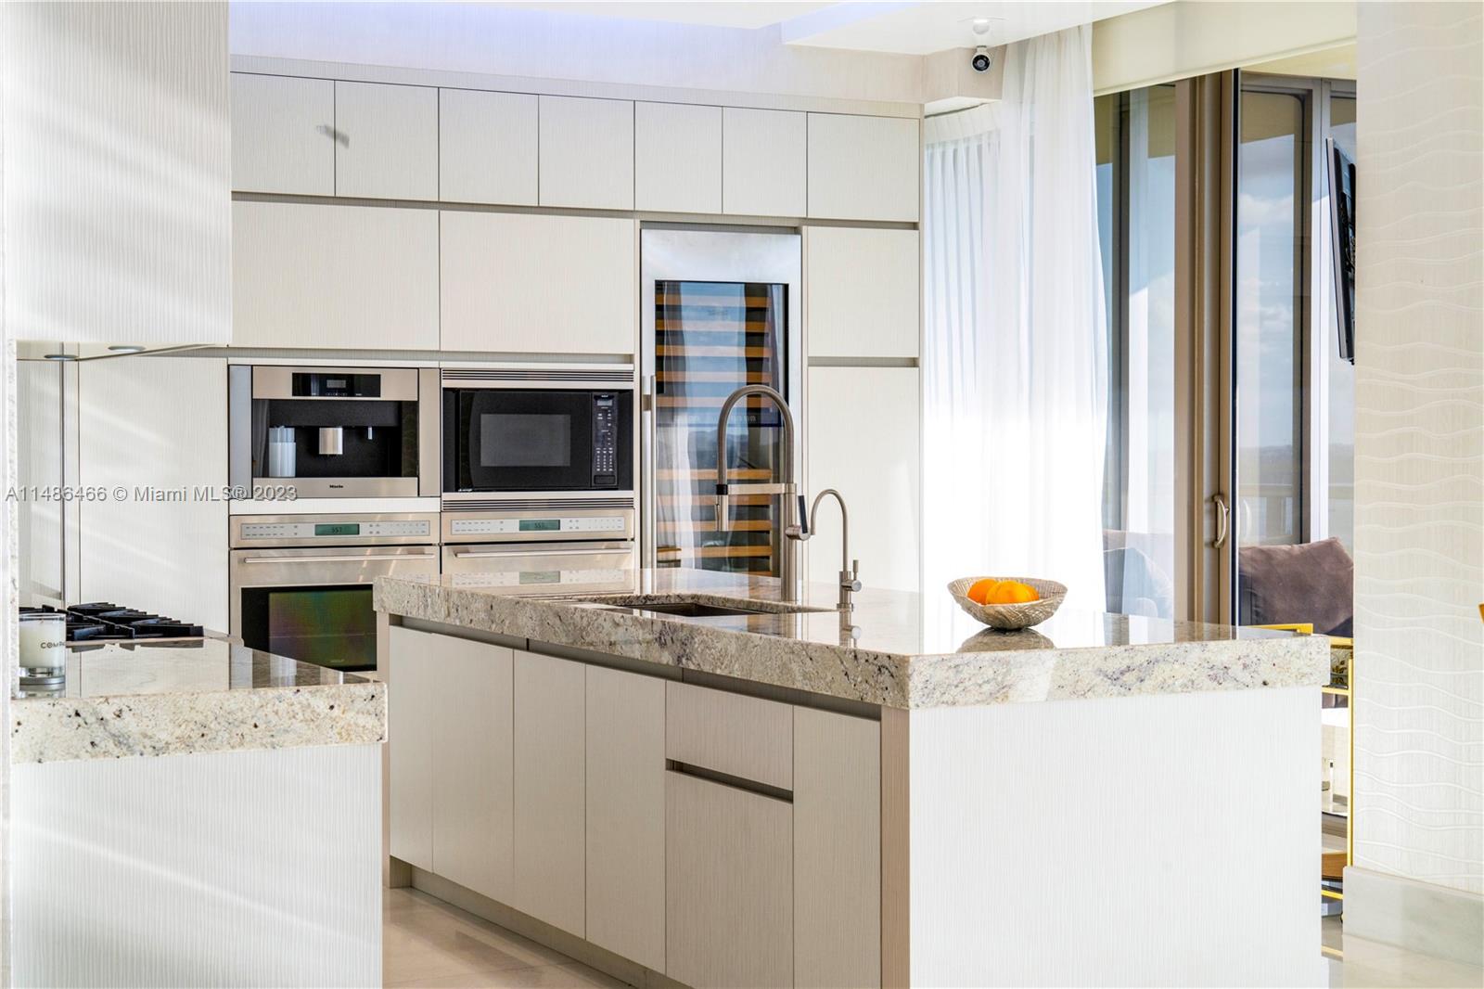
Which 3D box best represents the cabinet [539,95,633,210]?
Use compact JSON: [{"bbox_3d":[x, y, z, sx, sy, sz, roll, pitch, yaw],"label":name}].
[{"bbox_3d":[-0.701,-1.274,8.700,0.380,0.408,0.600,-1,2,-25],"label":"cabinet"}]

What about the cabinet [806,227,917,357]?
[{"bbox_3d":[0.374,-0.801,9.205,0.505,0.509,0.520,-1,1,-25],"label":"cabinet"}]

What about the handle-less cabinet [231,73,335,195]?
[{"bbox_3d":[-1.728,-1.269,8.211,0.382,0.411,0.520,-1,1,-25],"label":"handle-less cabinet"}]

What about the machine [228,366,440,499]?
[{"bbox_3d":[-1.550,-0.226,8.304,0.764,0.466,0.500,-1,1,-25],"label":"machine"}]

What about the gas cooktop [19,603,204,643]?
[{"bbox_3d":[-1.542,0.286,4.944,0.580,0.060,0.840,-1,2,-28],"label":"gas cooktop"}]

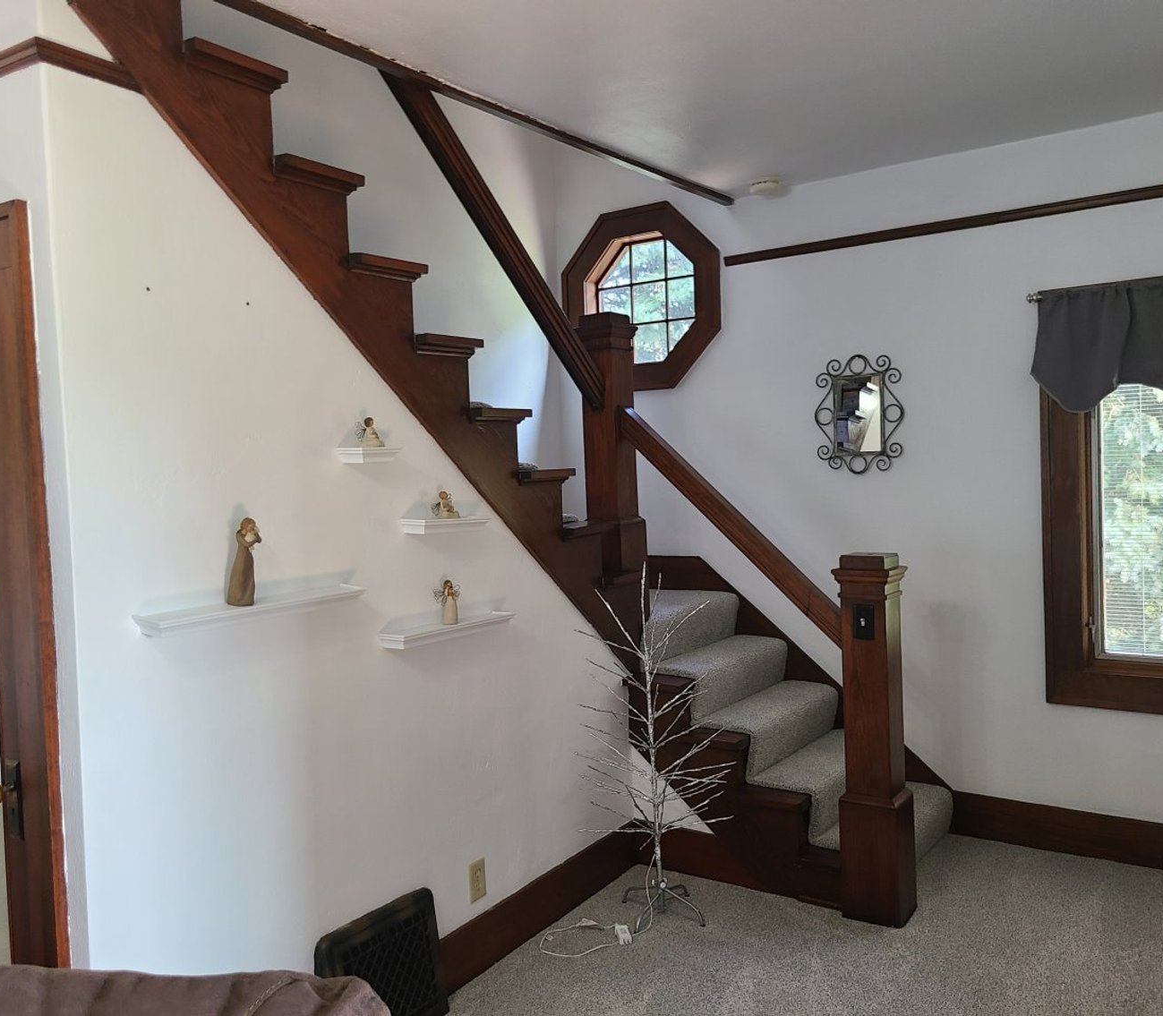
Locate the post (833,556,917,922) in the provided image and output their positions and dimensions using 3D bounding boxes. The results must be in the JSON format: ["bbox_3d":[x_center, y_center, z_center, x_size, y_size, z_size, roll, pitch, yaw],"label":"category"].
[{"bbox_3d":[0.955,0.741,3.322,0.184,1.184,0.184,0,4,34],"label":"post"}]

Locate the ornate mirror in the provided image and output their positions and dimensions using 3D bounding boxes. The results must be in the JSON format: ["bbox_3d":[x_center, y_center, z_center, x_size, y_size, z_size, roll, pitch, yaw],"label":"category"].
[{"bbox_3d":[1.115,-0.377,4.101,0.366,0.476,0.030,0,4,34],"label":"ornate mirror"}]

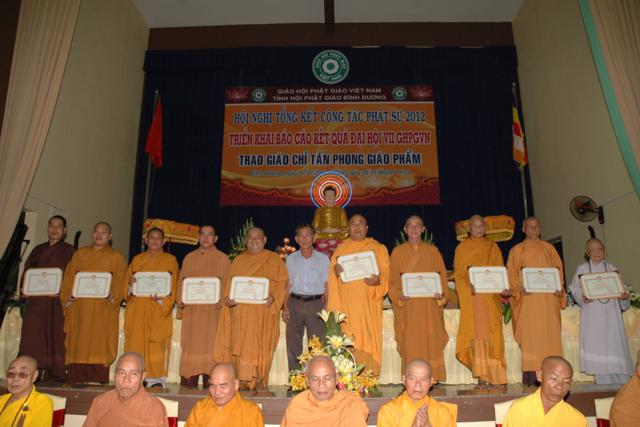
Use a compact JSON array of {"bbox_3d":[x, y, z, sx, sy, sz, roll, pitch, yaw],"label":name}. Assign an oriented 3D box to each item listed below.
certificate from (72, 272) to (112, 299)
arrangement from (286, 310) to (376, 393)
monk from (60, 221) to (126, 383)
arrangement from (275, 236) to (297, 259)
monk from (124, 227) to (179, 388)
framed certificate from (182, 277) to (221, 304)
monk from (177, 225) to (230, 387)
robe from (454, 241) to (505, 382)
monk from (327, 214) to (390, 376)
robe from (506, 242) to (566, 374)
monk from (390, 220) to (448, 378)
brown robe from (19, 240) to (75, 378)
[{"bbox_3d":[-2.229,0.707,4.718,0.365,0.255,0.020,1,-12,-6],"label":"certificate"},{"bbox_3d":[0.122,1.252,4.334,0.800,0.702,0.550,0,-12,0],"label":"arrangement"},{"bbox_3d":[-2.335,0.900,4.971,0.630,1.655,0.450,2,-12,-8],"label":"monk"},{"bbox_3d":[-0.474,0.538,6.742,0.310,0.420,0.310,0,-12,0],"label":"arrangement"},{"bbox_3d":[-1.684,0.909,4.826,0.502,1.574,0.420,2,-12,-8],"label":"monk"},{"bbox_3d":[-1.179,0.766,4.775,0.378,0.270,0.025,1,-12,-5],"label":"framed certificate"},{"bbox_3d":[-1.144,0.887,4.781,0.520,1.573,0.450,1,-12,-3],"label":"monk"},{"bbox_3d":[1.677,0.981,5.015,0.536,1.490,0.420,1,-12,-3],"label":"robe"},{"bbox_3d":[0.396,0.857,4.950,0.630,1.730,0.420,0,-12,0],"label":"monk"},{"bbox_3d":[2.230,0.918,4.957,0.557,1.324,0.420,0,-12,0],"label":"robe"},{"bbox_3d":[1.028,0.865,5.009,0.599,1.717,0.430,0,-12,0],"label":"monk"},{"bbox_3d":[-2.779,0.956,4.953,0.490,1.413,0.420,2,-13,-8],"label":"brown robe"}]

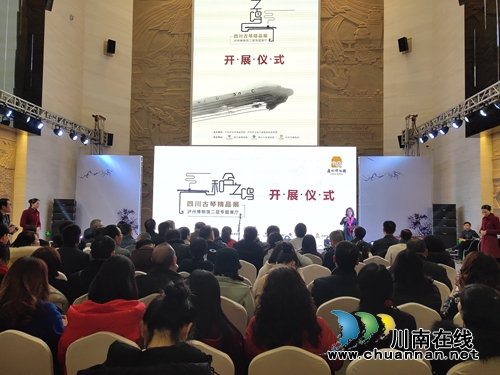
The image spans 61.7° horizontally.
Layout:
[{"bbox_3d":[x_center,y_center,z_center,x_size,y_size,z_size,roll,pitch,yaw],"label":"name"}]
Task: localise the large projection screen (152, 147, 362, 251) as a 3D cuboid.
[{"bbox_3d":[0.160,0.300,12.200,5.880,2.950,0.150,1,-3,2],"label":"large projection screen"}]

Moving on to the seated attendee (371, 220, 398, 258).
[{"bbox_3d":[2.262,1.223,7.029,0.520,1.330,0.750,1,-3,-1],"label":"seated attendee"}]

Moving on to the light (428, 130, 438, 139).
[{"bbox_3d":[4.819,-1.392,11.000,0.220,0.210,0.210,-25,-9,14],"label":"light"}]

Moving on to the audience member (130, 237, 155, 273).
[{"bbox_3d":[-1.069,1.179,4.578,0.500,1.250,0.720,0,-3,10],"label":"audience member"}]

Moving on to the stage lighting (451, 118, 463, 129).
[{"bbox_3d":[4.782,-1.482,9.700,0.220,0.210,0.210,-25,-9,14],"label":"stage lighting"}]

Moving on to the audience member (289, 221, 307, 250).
[{"bbox_3d":[0.809,1.228,6.929,0.470,1.290,0.750,1,-3,2],"label":"audience member"}]

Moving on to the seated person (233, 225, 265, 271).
[{"bbox_3d":[-0.016,1.197,5.929,0.520,1.300,0.750,1,-3,2],"label":"seated person"}]

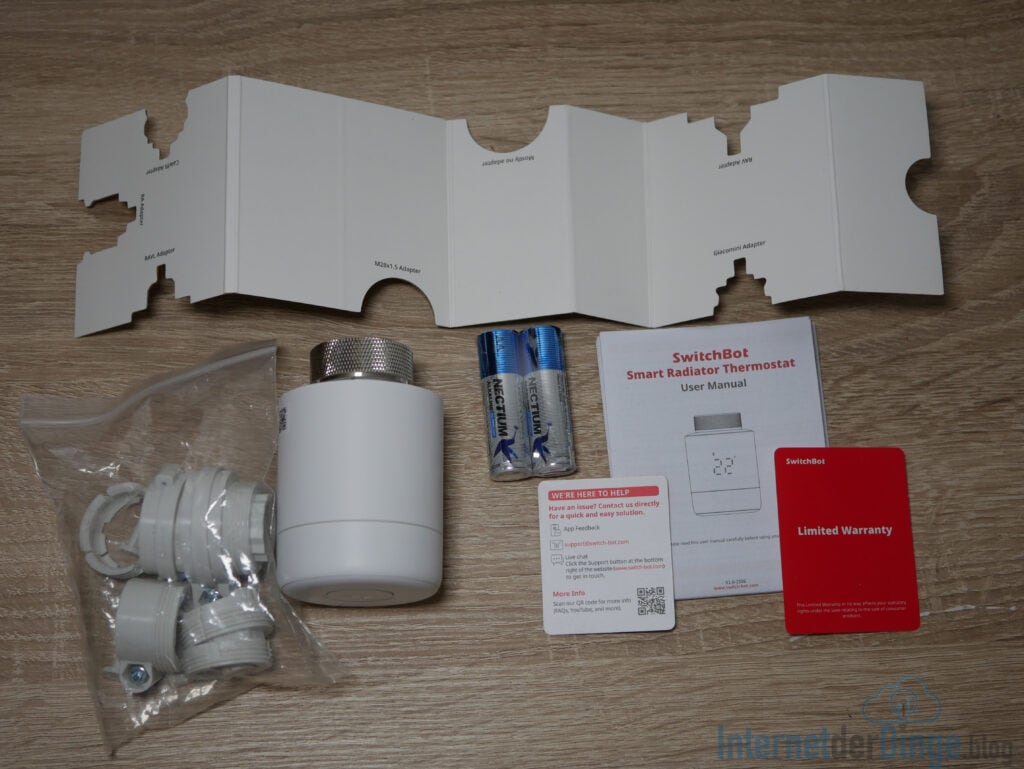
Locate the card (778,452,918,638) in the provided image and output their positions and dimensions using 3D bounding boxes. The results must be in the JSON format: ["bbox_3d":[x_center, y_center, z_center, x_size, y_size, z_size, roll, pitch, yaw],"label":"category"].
[{"bbox_3d":[0.112,0.052,0.596,0.045,0.001,0.063,-2,76,-1],"label":"card"}]

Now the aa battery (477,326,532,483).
[{"bbox_3d":[-0.002,0.007,0.601,0.014,0.014,0.050,-5,76,-2],"label":"aa battery"}]

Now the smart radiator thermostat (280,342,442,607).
[{"bbox_3d":[-0.049,0.028,0.576,0.053,0.053,0.081,-1,76,-1],"label":"smart radiator thermostat"}]

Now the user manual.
[{"bbox_3d":[0.070,0.025,0.603,0.075,0.003,0.094,-4,76,-2],"label":"user manual"}]

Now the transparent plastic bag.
[{"bbox_3d":[-0.107,0.051,0.578,0.087,0.036,0.122,-13,76,-4],"label":"transparent plastic bag"}]

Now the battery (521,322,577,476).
[{"bbox_3d":[0.012,0.005,0.602,0.014,0.014,0.050,-5,76,-2],"label":"battery"}]

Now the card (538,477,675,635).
[{"bbox_3d":[0.032,0.057,0.594,0.044,0.001,0.052,-2,76,-1],"label":"card"}]

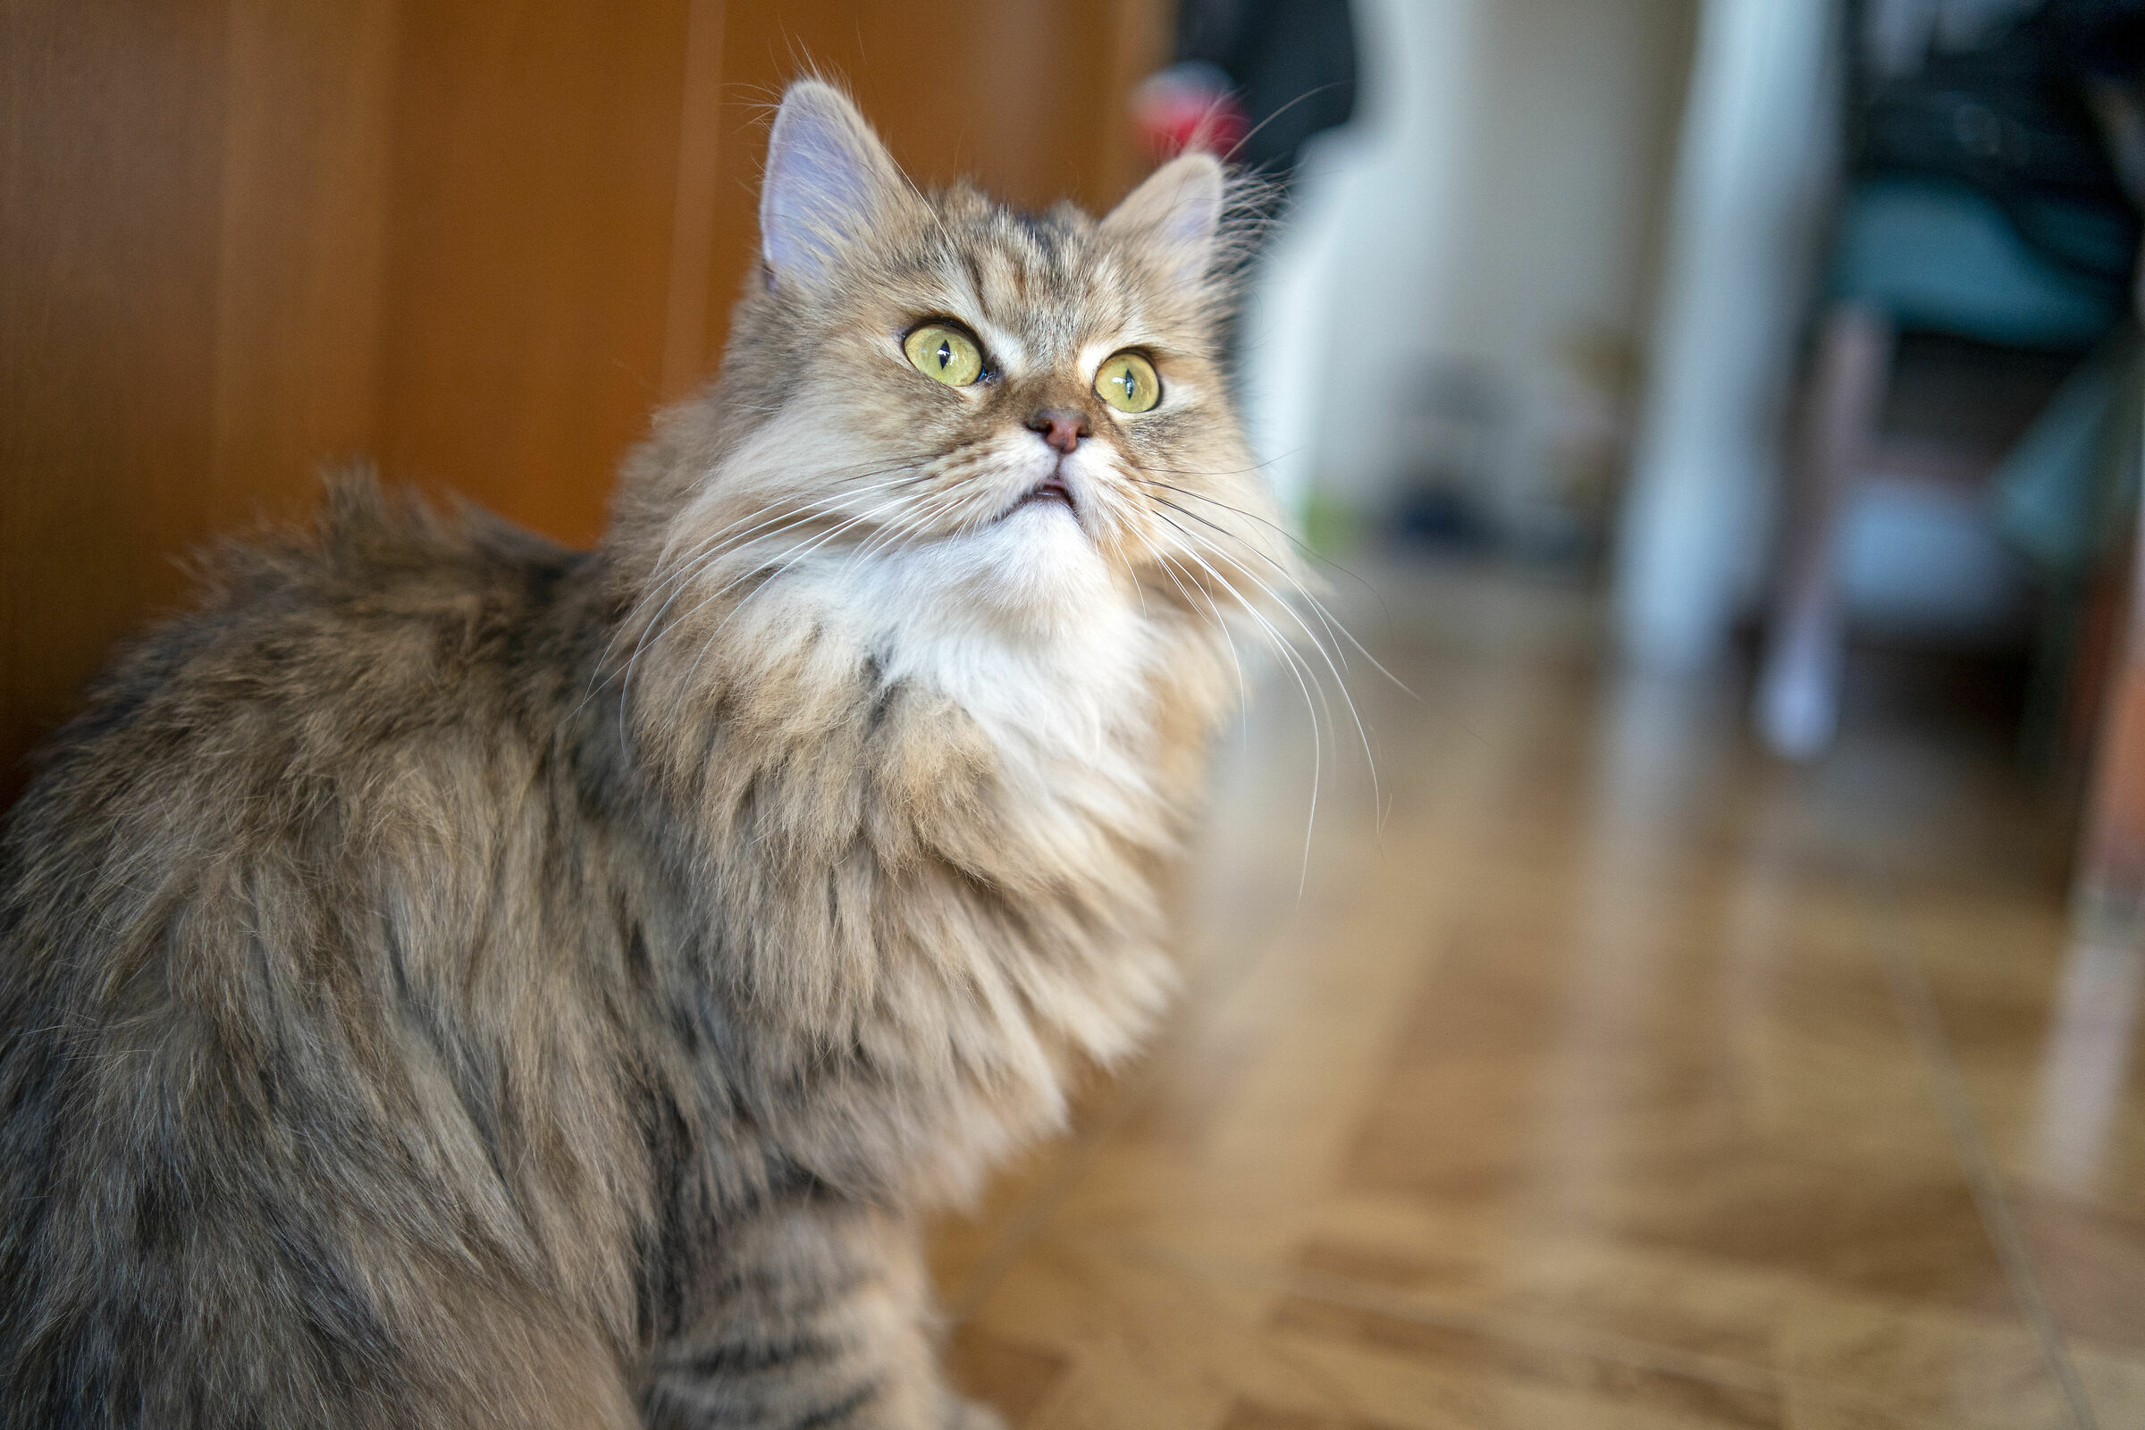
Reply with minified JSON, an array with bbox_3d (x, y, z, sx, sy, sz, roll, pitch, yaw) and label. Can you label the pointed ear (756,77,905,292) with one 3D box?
[{"bbox_3d":[-0.061,-0.135,0.533,0.037,0.053,0.020,-6,-15,11],"label":"pointed ear"}]

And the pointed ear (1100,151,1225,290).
[{"bbox_3d":[0.025,-0.131,0.556,0.035,0.040,0.018,20,-19,-40],"label":"pointed ear"}]

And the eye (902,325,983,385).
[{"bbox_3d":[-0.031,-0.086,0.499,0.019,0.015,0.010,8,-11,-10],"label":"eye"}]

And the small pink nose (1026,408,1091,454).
[{"bbox_3d":[-0.003,-0.065,0.480,0.015,0.011,0.009,9,-11,-15],"label":"small pink nose"}]

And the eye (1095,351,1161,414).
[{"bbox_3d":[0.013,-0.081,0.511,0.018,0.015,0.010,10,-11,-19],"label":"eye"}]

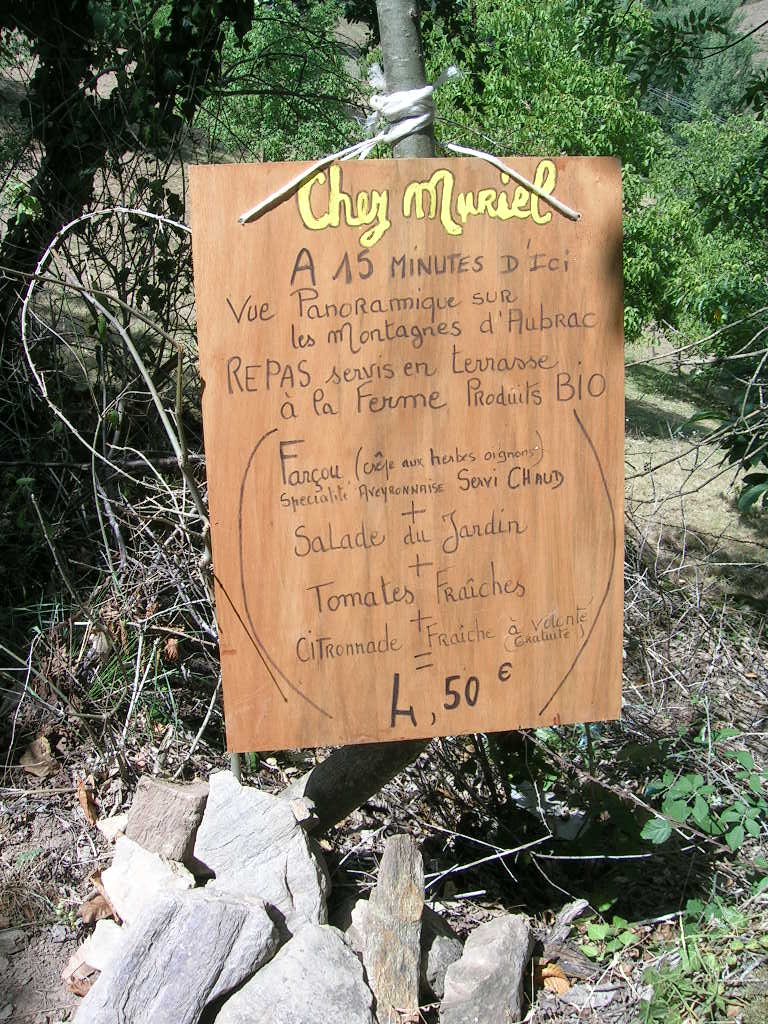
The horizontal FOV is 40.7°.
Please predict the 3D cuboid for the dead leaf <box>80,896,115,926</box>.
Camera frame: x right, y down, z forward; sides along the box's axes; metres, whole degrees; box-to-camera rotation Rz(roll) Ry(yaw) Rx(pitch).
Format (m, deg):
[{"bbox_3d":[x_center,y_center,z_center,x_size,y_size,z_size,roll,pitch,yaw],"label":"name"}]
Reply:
[{"bbox_3d":[-0.411,0.568,1.480,0.053,0.028,0.039,-1,13,0],"label":"dead leaf"}]

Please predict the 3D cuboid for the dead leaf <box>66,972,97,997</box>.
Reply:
[{"bbox_3d":[-0.400,0.625,1.370,0.042,0.021,0.033,-1,13,0],"label":"dead leaf"}]

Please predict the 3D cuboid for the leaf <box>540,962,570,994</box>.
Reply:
[{"bbox_3d":[0.227,0.617,1.370,0.042,0.026,0.038,-1,13,0],"label":"leaf"}]

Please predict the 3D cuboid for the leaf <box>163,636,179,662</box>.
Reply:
[{"bbox_3d":[-0.412,0.266,2.000,0.033,0.045,0.030,-1,13,0],"label":"leaf"}]

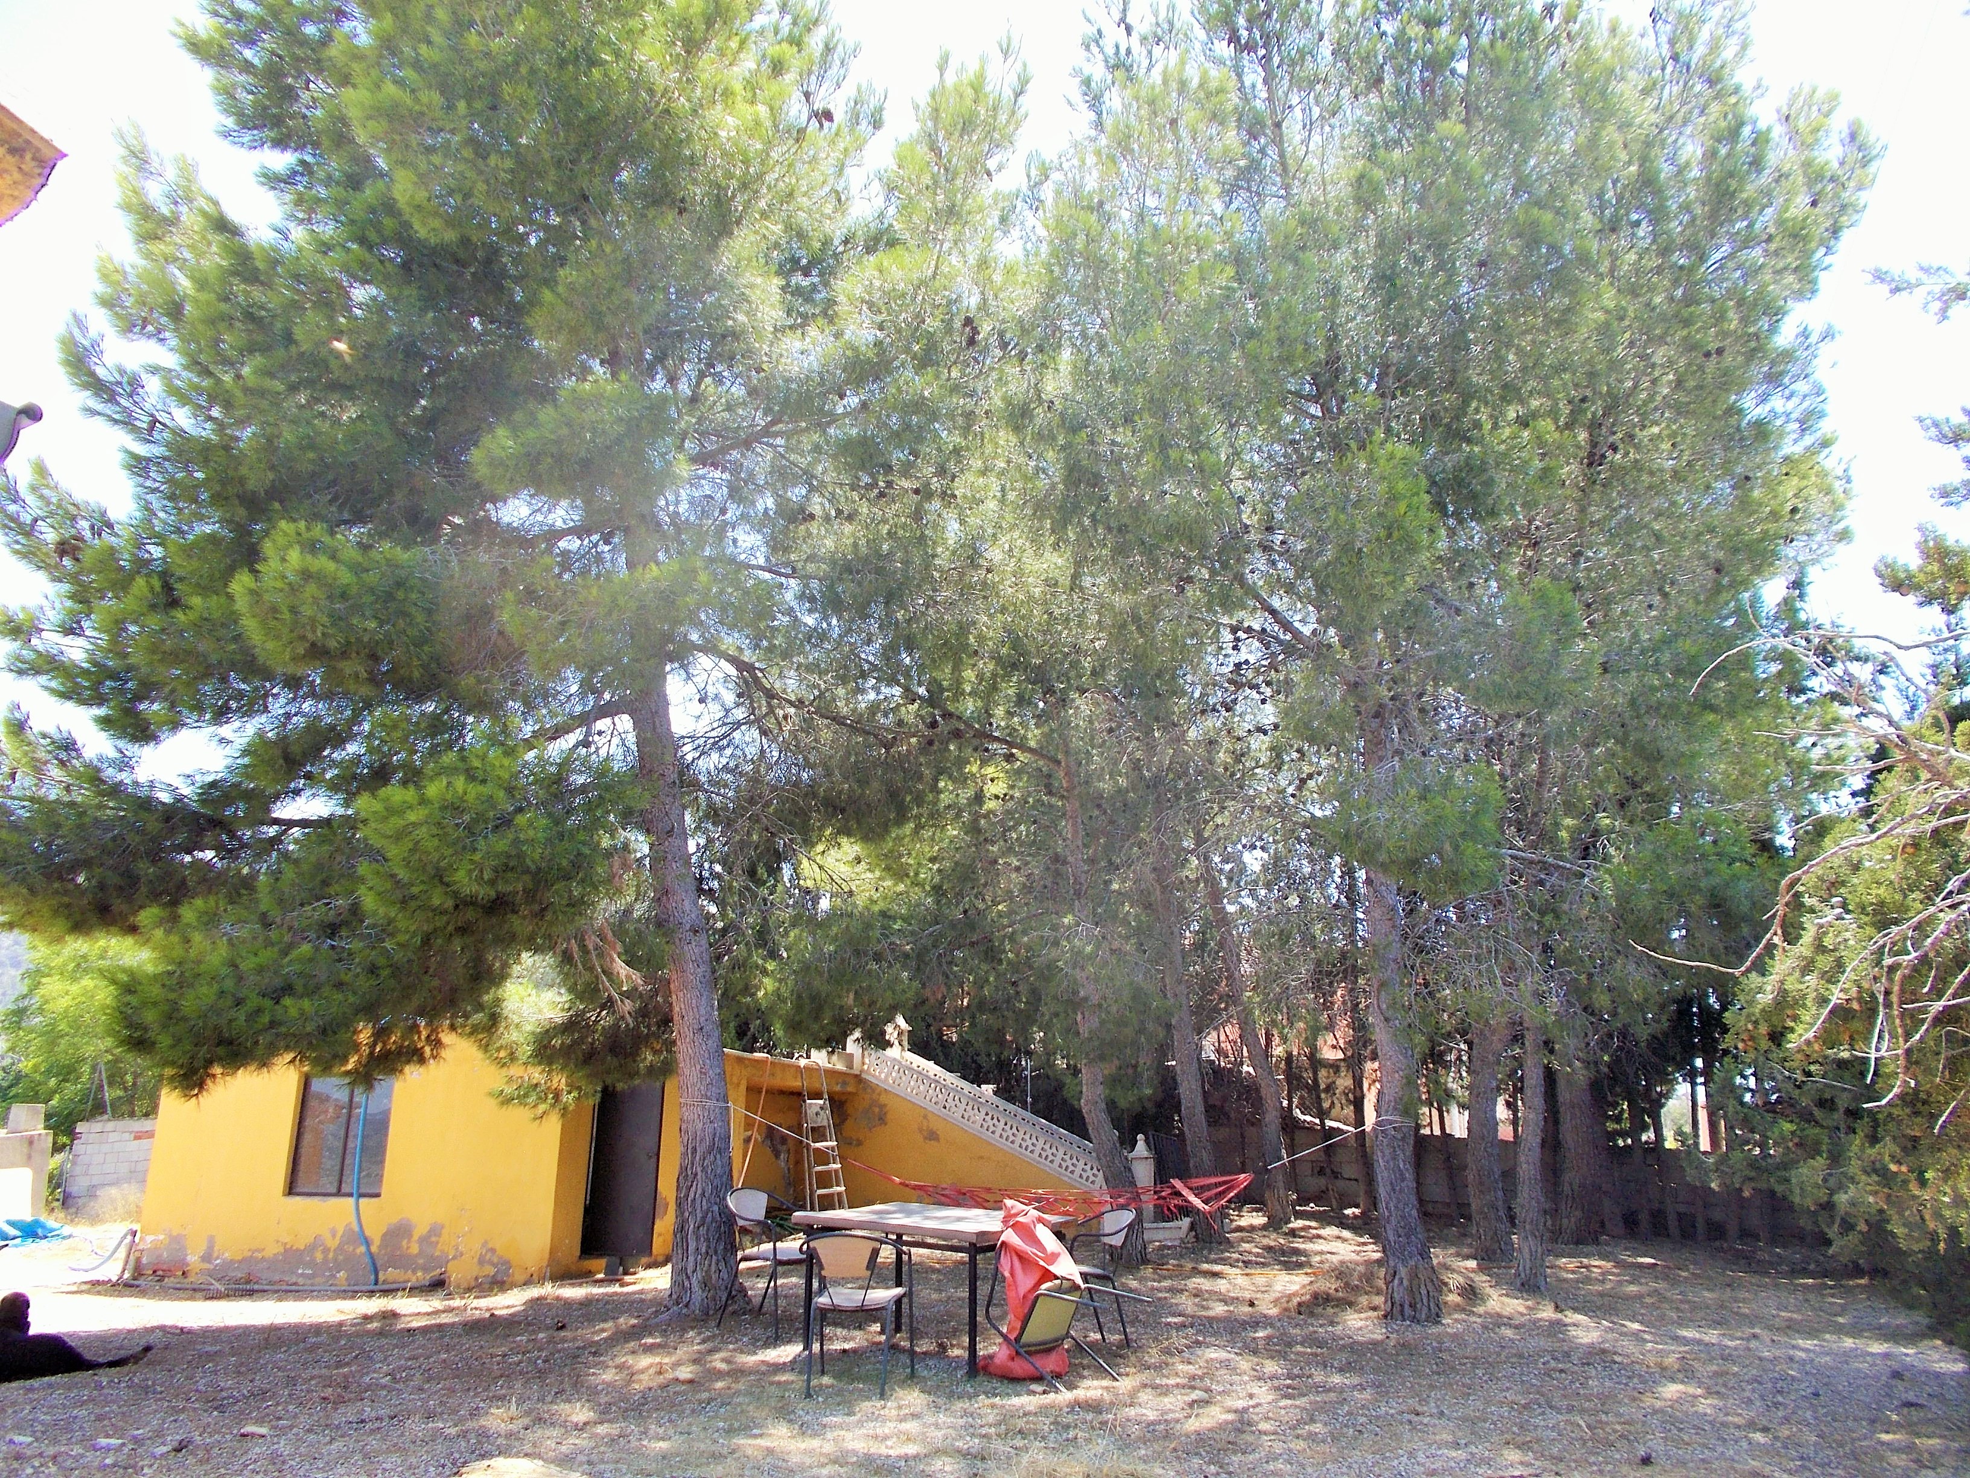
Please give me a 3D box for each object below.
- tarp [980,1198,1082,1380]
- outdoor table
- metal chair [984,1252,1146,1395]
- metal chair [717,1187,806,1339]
[{"bbox_3d":[0.282,2.940,7.998,0.480,0.880,0.540,-8,-16,35],"label":"tarp"},{"bbox_3d":[-0.294,3.082,8.359,1.290,0.740,0.960,-8,-16,35],"label":"outdoor table"},{"bbox_3d":[0.408,2.978,7.818,0.540,0.560,0.760,15,6,-45],"label":"metal chair"},{"bbox_3d":[-1.252,3.114,8.838,0.560,0.760,0.540,-7,-15,32],"label":"metal chair"}]

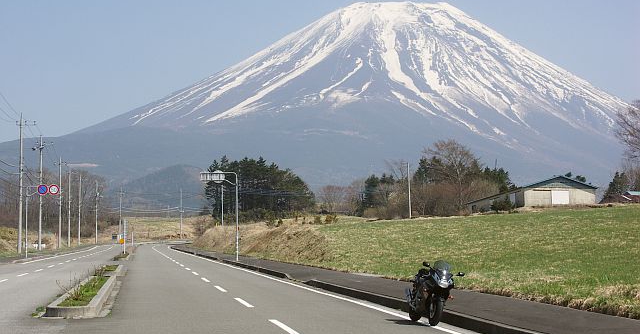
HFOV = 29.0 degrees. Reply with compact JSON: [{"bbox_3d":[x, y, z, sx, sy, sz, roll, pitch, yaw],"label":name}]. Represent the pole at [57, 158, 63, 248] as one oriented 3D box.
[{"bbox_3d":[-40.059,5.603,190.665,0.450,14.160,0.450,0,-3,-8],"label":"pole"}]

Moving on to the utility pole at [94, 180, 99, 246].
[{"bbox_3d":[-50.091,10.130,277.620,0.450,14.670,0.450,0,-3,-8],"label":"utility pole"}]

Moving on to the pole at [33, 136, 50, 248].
[{"bbox_3d":[-34.285,3.243,152.491,2.100,14.290,0.600,0,-3,-8],"label":"pole"}]

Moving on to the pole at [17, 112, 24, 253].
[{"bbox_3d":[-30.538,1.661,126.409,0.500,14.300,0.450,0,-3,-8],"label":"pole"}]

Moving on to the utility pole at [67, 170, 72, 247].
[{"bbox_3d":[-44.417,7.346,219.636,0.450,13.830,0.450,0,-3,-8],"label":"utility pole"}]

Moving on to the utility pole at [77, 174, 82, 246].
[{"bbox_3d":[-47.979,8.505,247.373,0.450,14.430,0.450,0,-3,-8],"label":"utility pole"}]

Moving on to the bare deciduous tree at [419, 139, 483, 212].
[{"bbox_3d":[21.106,1.365,200.334,10.200,11.660,9.400,0,-3,-8],"label":"bare deciduous tree"}]

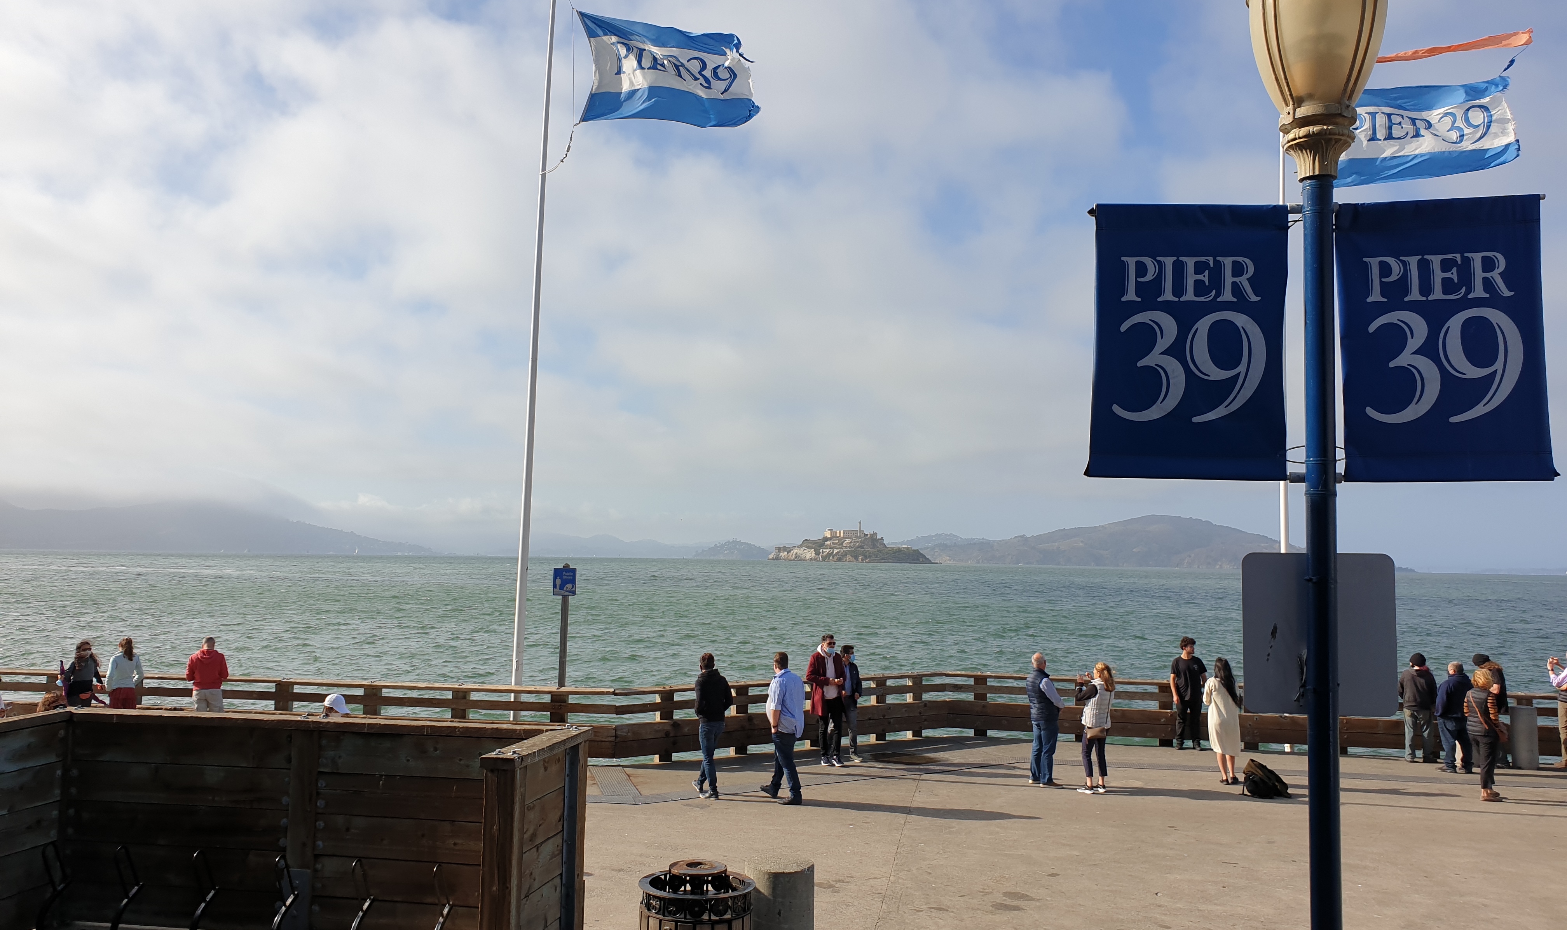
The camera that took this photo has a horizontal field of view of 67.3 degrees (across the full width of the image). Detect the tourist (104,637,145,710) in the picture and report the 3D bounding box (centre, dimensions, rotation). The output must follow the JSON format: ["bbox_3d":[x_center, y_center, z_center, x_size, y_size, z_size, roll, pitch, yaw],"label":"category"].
[{"bbox_3d":[-9.141,3.215,16.284,0.510,1.640,0.330,2,-5,-9],"label":"tourist"}]

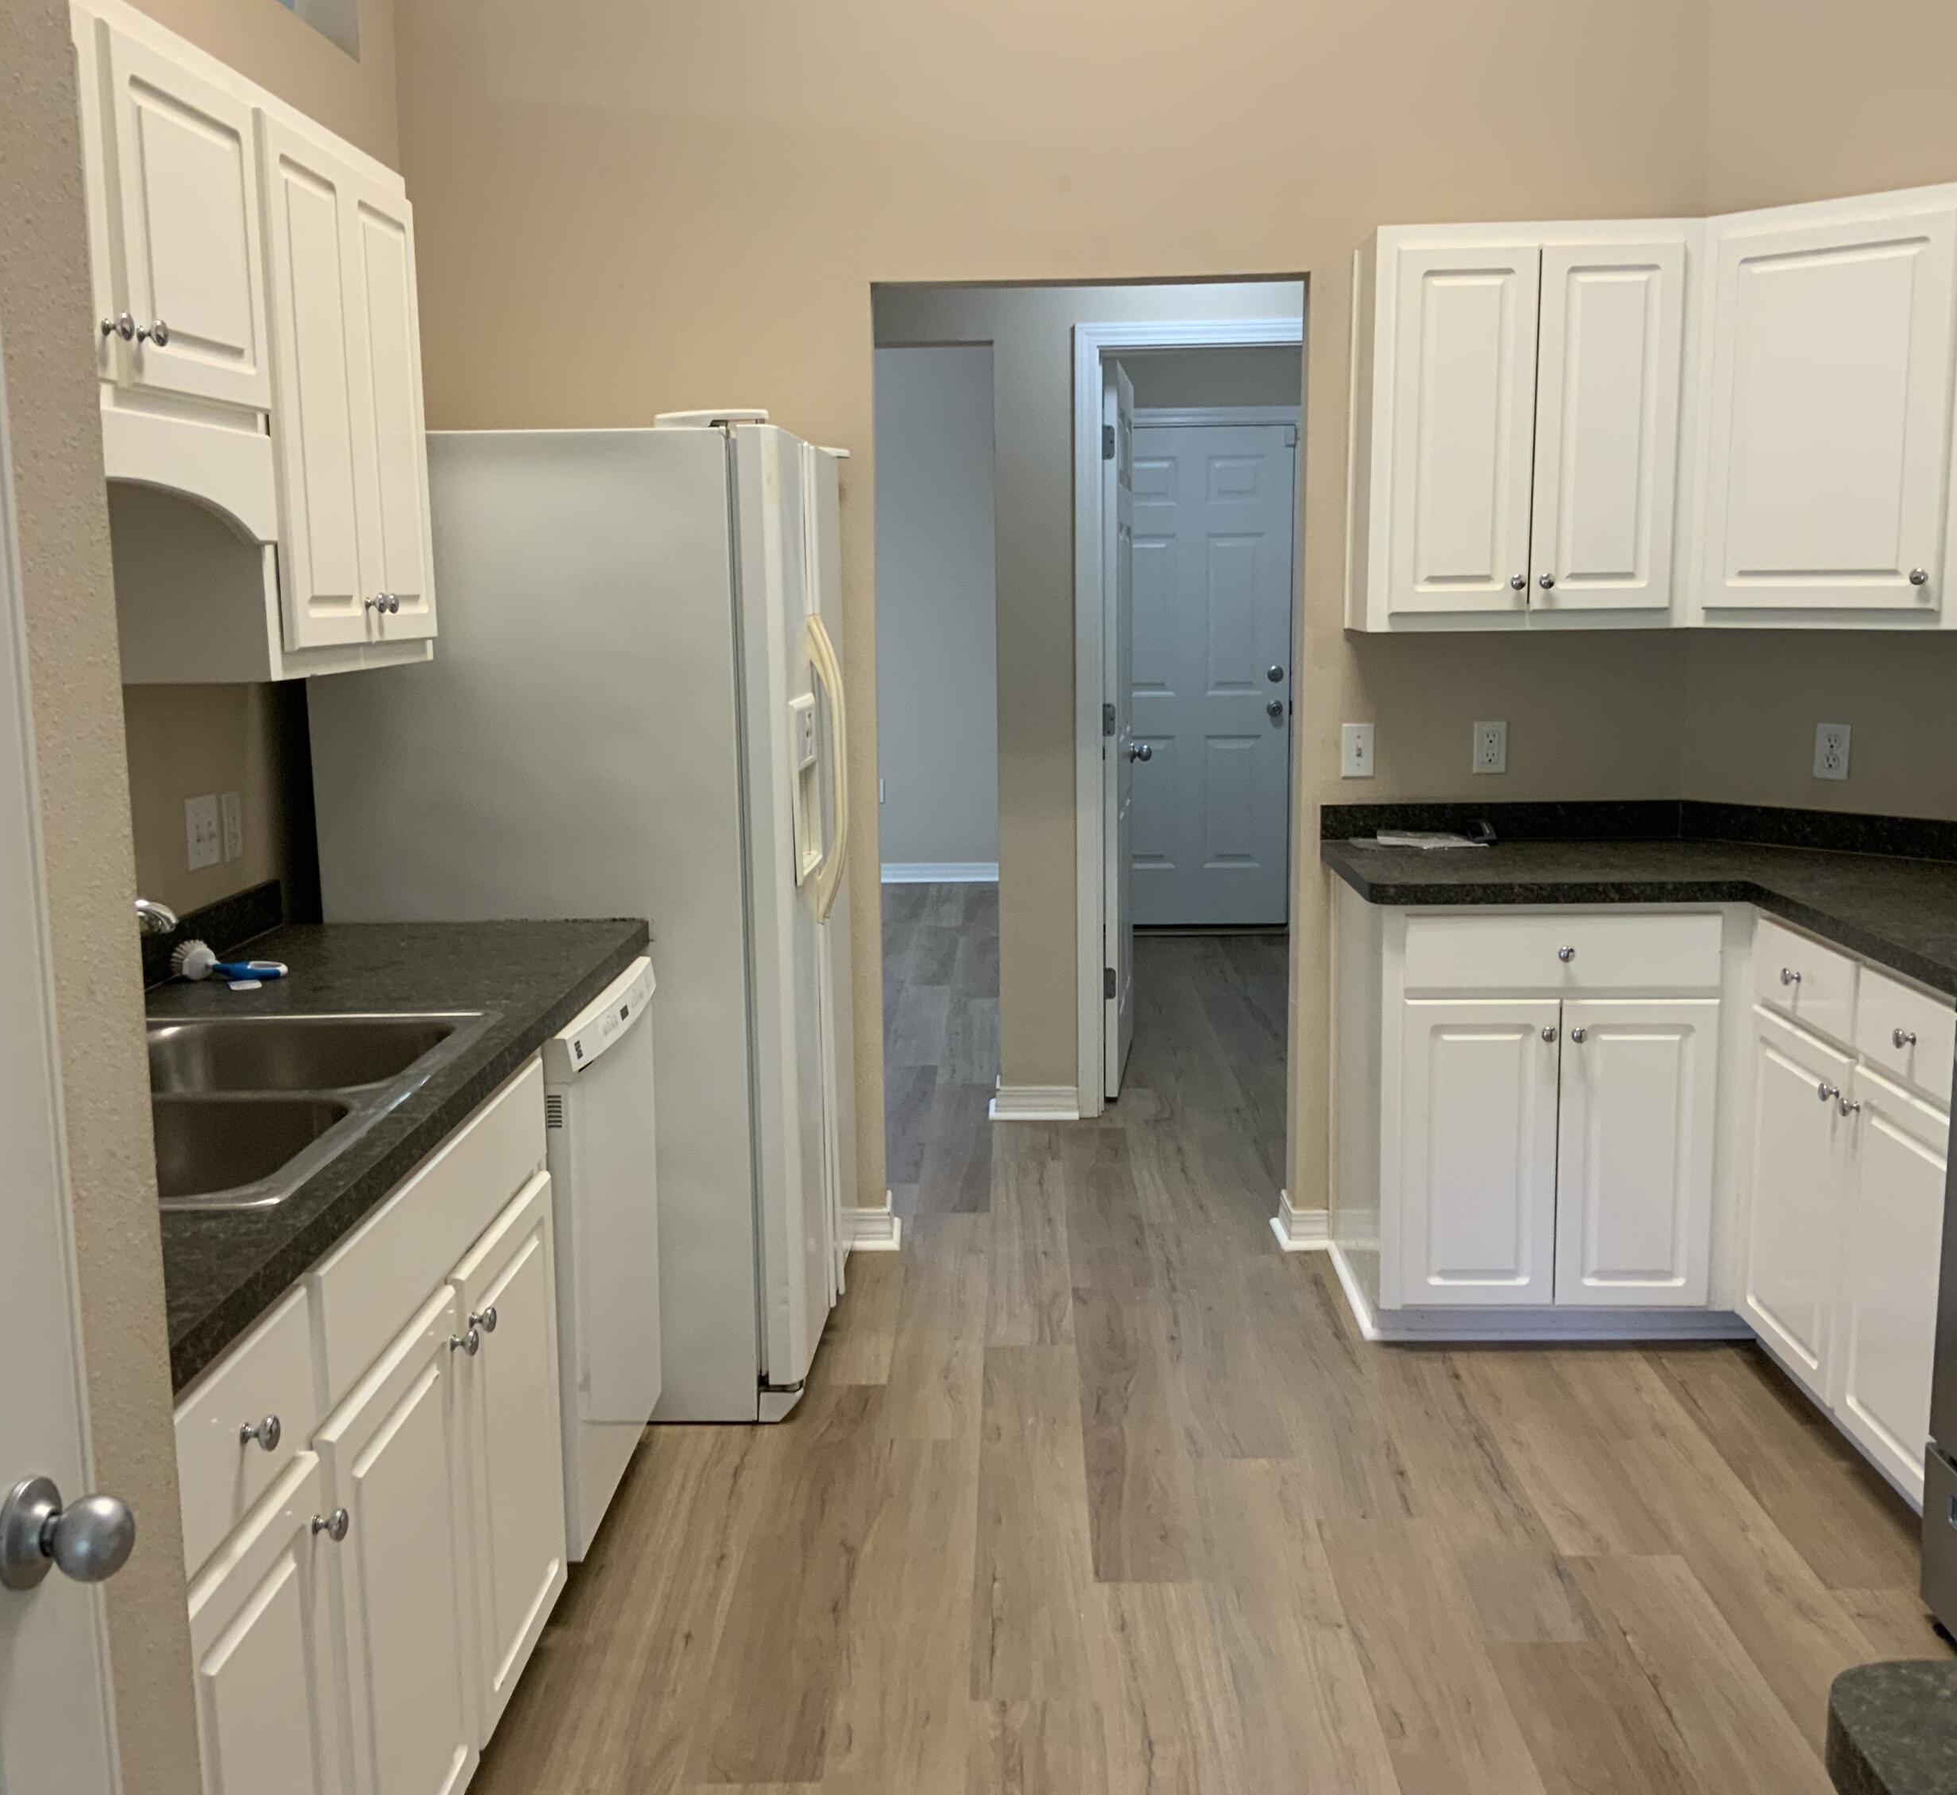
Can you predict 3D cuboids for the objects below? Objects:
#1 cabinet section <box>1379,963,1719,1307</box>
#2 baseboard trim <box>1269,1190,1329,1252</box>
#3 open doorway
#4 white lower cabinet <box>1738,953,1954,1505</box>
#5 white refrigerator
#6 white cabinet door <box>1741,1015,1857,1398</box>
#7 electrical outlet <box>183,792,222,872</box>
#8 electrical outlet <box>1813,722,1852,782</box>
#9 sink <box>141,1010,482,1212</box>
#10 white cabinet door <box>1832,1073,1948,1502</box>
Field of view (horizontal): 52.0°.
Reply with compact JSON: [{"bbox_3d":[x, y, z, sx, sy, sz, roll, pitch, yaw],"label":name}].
[{"bbox_3d":[1.086,0.377,4.006,0.622,0.730,0.550,0,9,2],"label":"cabinet section"},{"bbox_3d":[0.731,0.723,4.519,0.107,0.094,0.192,0,10,2],"label":"baseboard trim"},{"bbox_3d":[0.240,-0.255,4.354,0.901,2.086,0.130,0,10,2],"label":"open doorway"},{"bbox_3d":[1.716,0.481,3.325,0.625,0.810,0.805,0,10,2],"label":"white lower cabinet"},{"bbox_3d":[-0.680,0.001,3.875,0.865,1.762,0.875,0,10,2],"label":"white refrigerator"},{"bbox_3d":[1.421,0.519,3.467,0.030,0.587,0.436,0,9,2],"label":"white cabinet door"},{"bbox_3d":[-1.206,-0.101,3.129,0.008,0.112,0.117,0,10,2],"label":"electrical outlet"},{"bbox_3d":[1.740,-0.295,4.080,0.008,0.114,0.070,-10,13,-42],"label":"electrical outlet"},{"bbox_3d":[-0.928,0.321,2.345,0.544,0.188,0.823,0,10,2],"label":"sink"},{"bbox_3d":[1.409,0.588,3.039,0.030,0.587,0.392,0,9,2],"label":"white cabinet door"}]

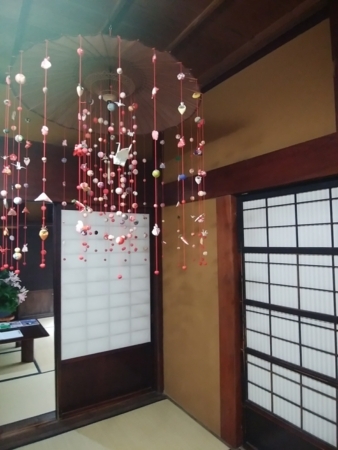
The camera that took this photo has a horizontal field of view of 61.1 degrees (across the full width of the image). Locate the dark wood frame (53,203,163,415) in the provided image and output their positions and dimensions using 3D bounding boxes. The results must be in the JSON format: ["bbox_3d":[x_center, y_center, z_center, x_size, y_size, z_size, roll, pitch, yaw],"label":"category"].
[{"bbox_3d":[-0.510,0.696,2.575,0.955,1.760,0.060,2,-5,-29],"label":"dark wood frame"}]

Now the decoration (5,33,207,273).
[{"bbox_3d":[-0.345,-0.360,1.700,1.100,1.210,1.100,2,-5,-29],"label":"decoration"}]

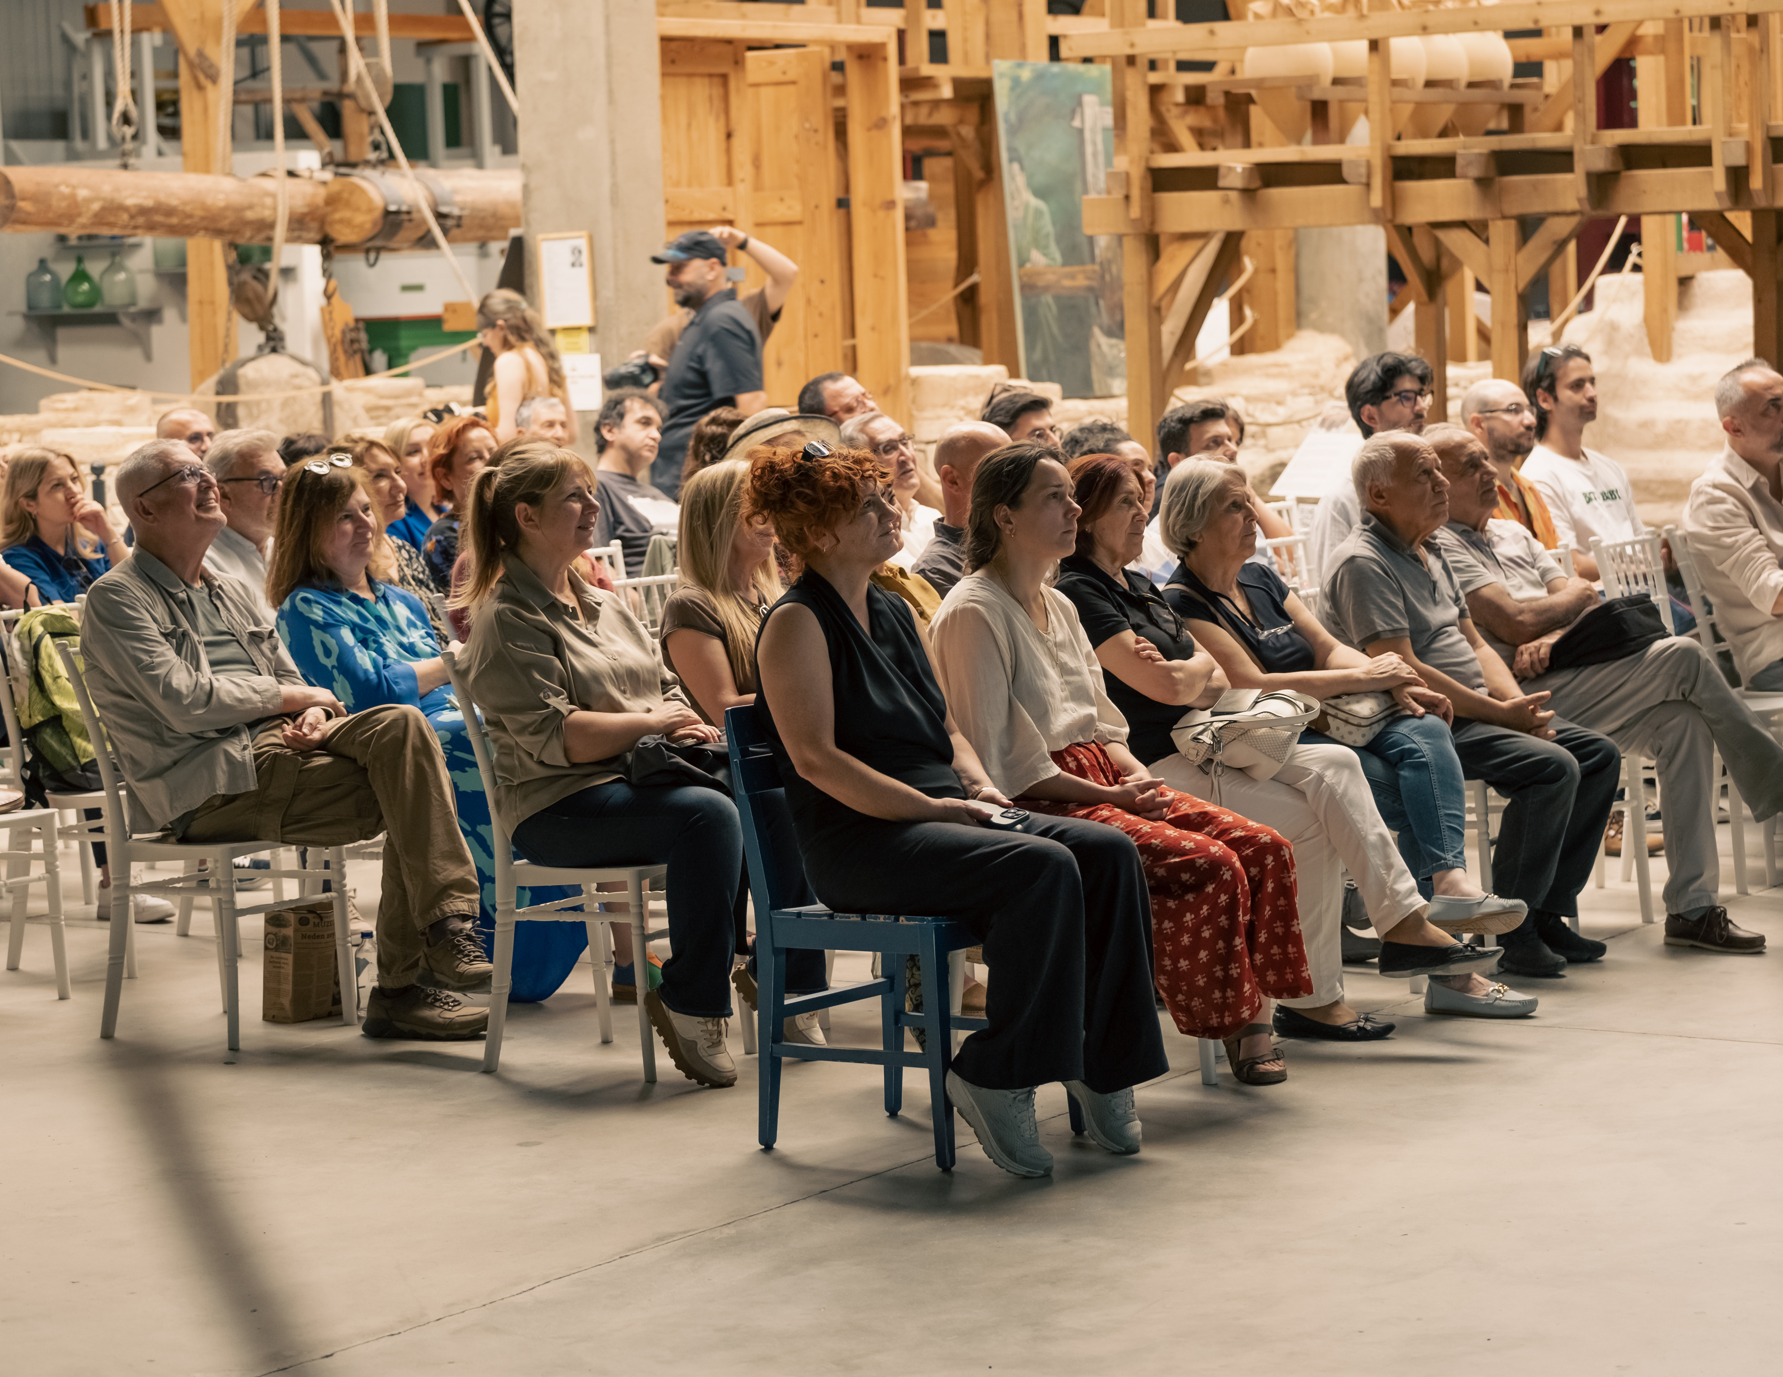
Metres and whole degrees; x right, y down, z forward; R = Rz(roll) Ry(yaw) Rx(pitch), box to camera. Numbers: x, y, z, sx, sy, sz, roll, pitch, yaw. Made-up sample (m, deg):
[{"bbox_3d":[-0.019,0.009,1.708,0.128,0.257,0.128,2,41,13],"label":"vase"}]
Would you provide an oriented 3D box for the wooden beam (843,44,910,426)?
[{"bbox_3d":[-0.027,-1.113,16.052,0.190,2.560,0.100,1,6,35],"label":"wooden beam"}]

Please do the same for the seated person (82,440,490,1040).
[{"bbox_3d":[-1.376,0.118,9.762,1.000,1.360,0.540,2,7,36],"label":"seated person"}]

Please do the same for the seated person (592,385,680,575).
[{"bbox_3d":[-0.644,-0.320,14.239,0.820,1.340,0.520,2,6,33],"label":"seated person"}]

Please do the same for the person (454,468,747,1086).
[{"bbox_3d":[-0.553,0.153,9.269,0.760,1.333,0.520,2,6,33],"label":"person"}]

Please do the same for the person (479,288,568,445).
[{"bbox_3d":[-1.299,-0.583,15.574,0.380,1.690,0.450,1,6,32],"label":"person"}]

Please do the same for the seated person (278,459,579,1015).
[{"bbox_3d":[-1.103,0.085,10.342,0.880,1.300,0.520,2,7,38],"label":"seated person"}]

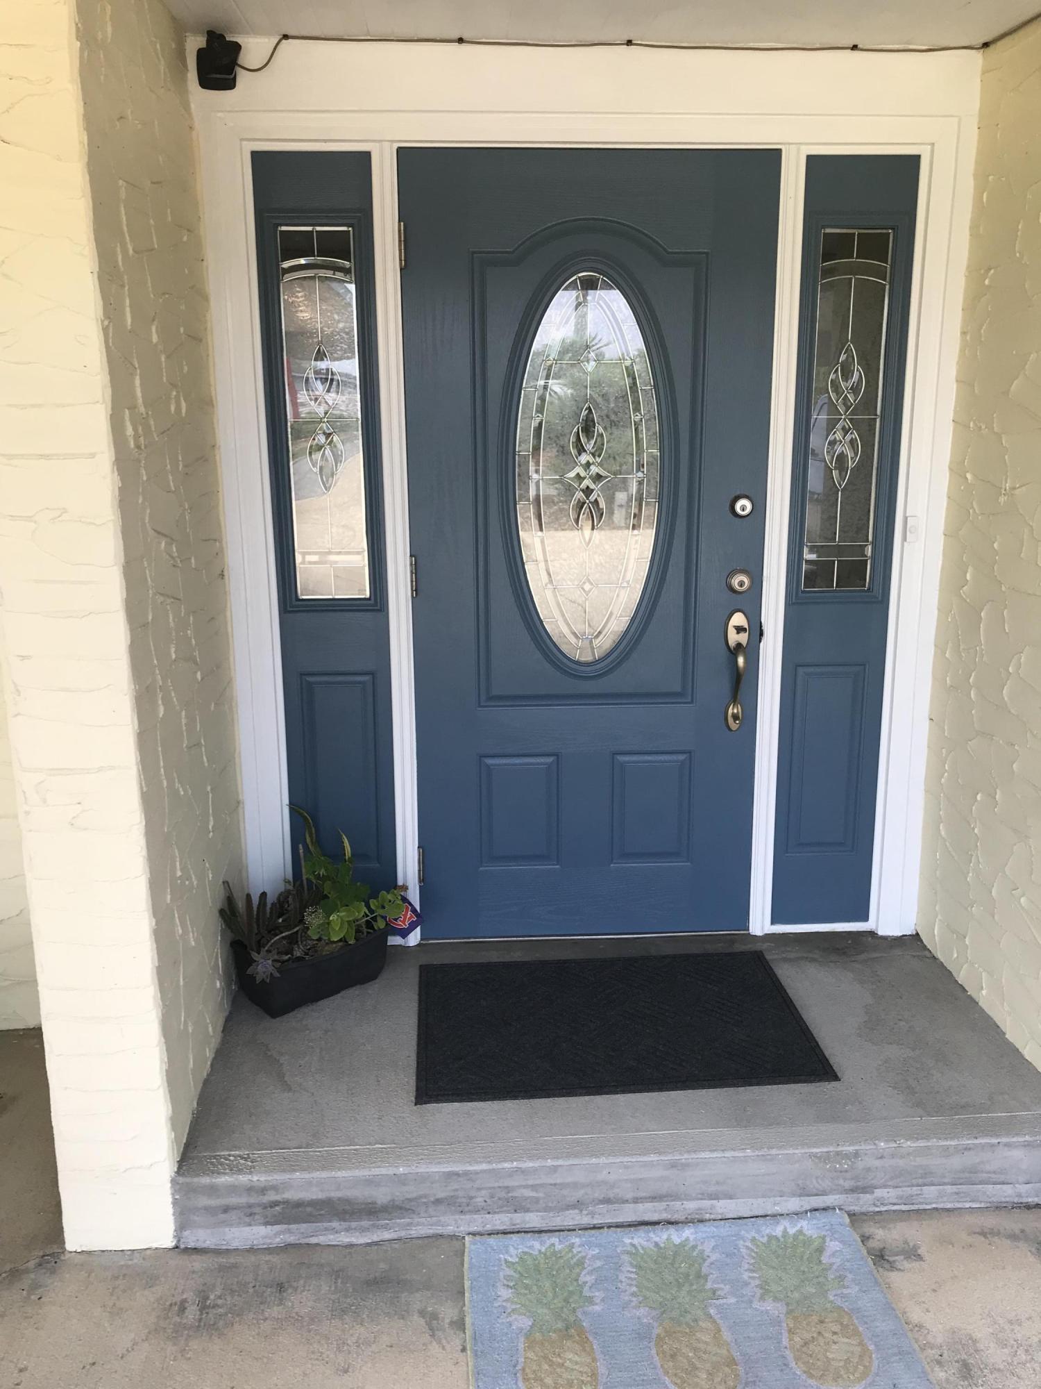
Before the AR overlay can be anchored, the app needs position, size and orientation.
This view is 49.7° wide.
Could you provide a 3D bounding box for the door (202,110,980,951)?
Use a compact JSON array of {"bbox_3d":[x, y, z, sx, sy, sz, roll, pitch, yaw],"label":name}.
[{"bbox_3d":[0.179,-0.353,2.872,1.830,2.110,0.120,-1,13,-2],"label":"door"}]

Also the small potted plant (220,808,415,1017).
[{"bbox_3d":[-0.526,0.519,2.854,0.400,0.450,0.250,-12,18,-42],"label":"small potted plant"}]

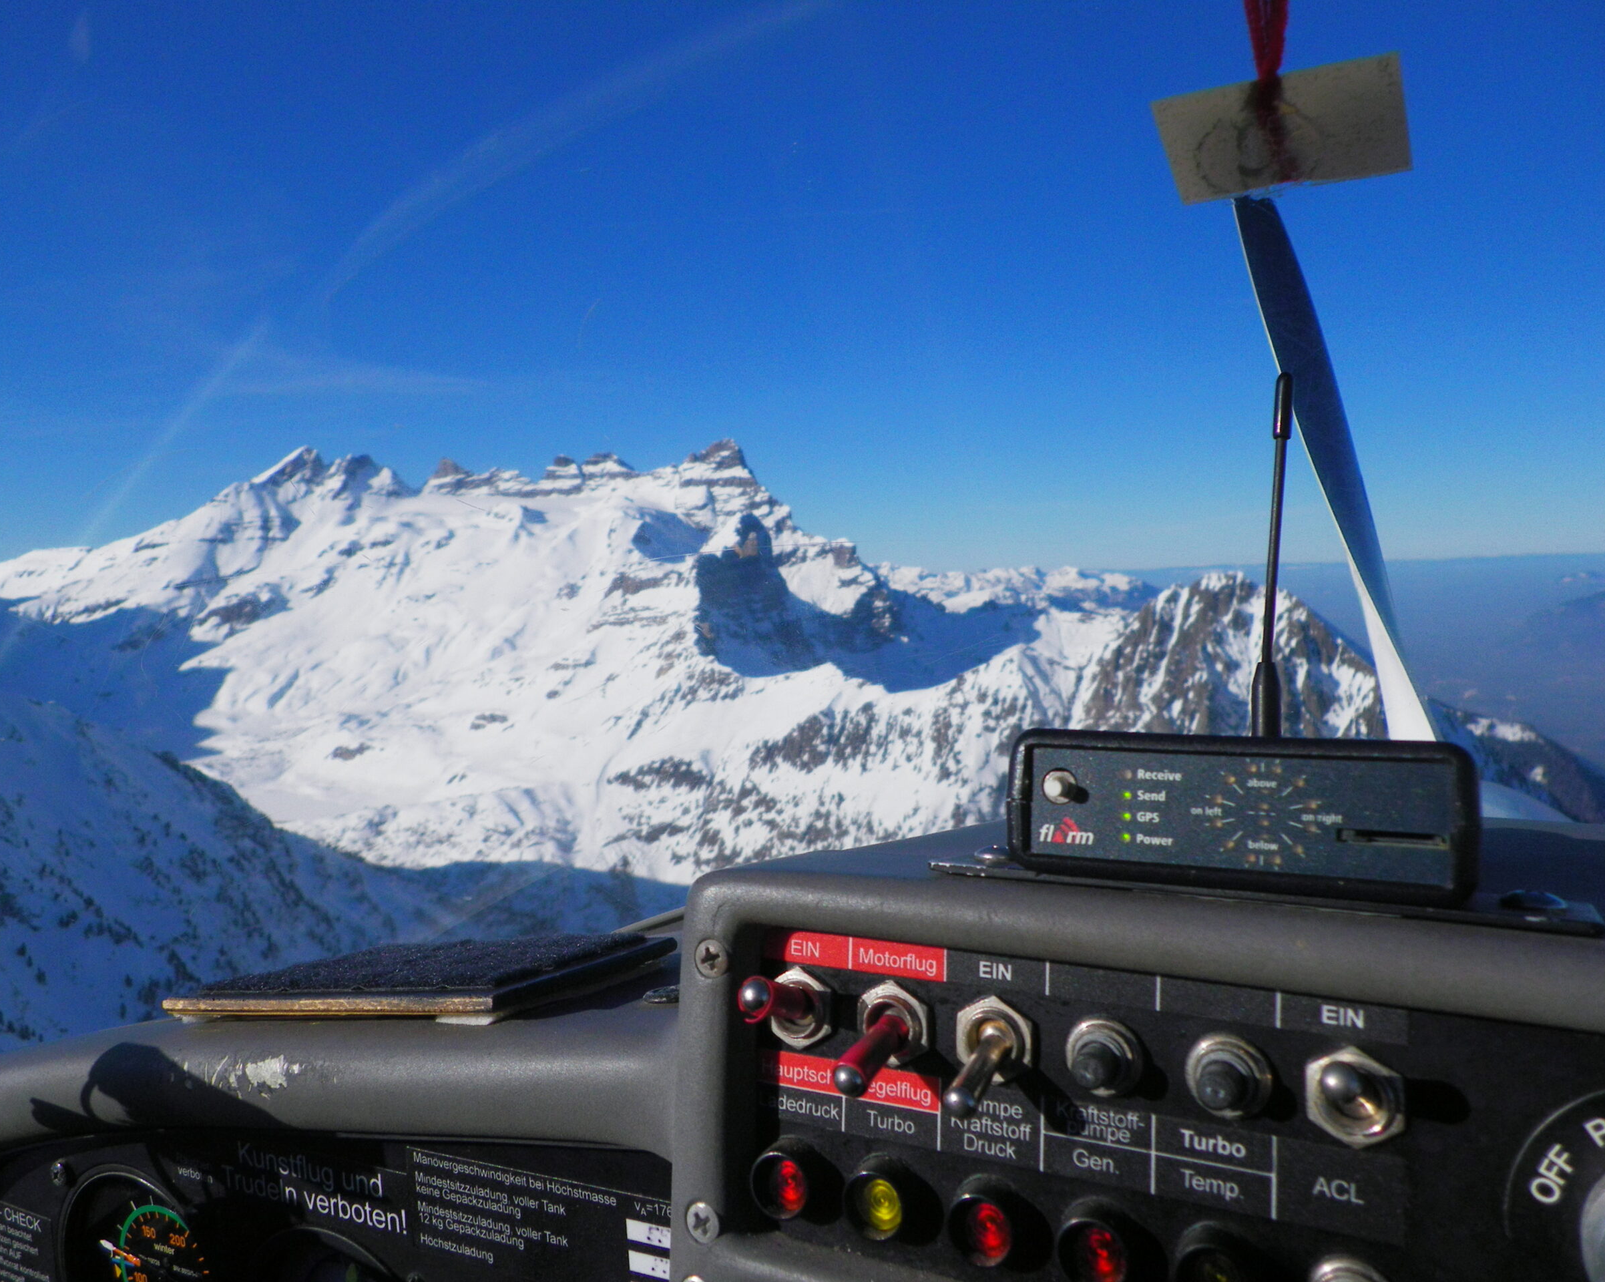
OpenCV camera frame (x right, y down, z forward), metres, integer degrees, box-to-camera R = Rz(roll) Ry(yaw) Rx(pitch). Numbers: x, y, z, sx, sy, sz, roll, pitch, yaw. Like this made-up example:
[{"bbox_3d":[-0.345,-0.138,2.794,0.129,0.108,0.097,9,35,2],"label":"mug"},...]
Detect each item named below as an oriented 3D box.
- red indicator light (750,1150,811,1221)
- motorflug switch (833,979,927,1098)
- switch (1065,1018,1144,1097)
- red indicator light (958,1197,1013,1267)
[{"bbox_3d":[-0.002,0.104,0.267,0.013,0.013,0.008,0,-2,29],"label":"red indicator light"},{"bbox_3d":[0.013,0.072,0.252,0.014,0.017,0.023,0,-2,29],"label":"motorflug switch"},{"bbox_3d":[0.051,0.072,0.238,0.014,0.014,0.010,0,-2,29],"label":"switch"},{"bbox_3d":[0.033,0.104,0.247,0.013,0.013,0.008,0,-2,29],"label":"red indicator light"}]

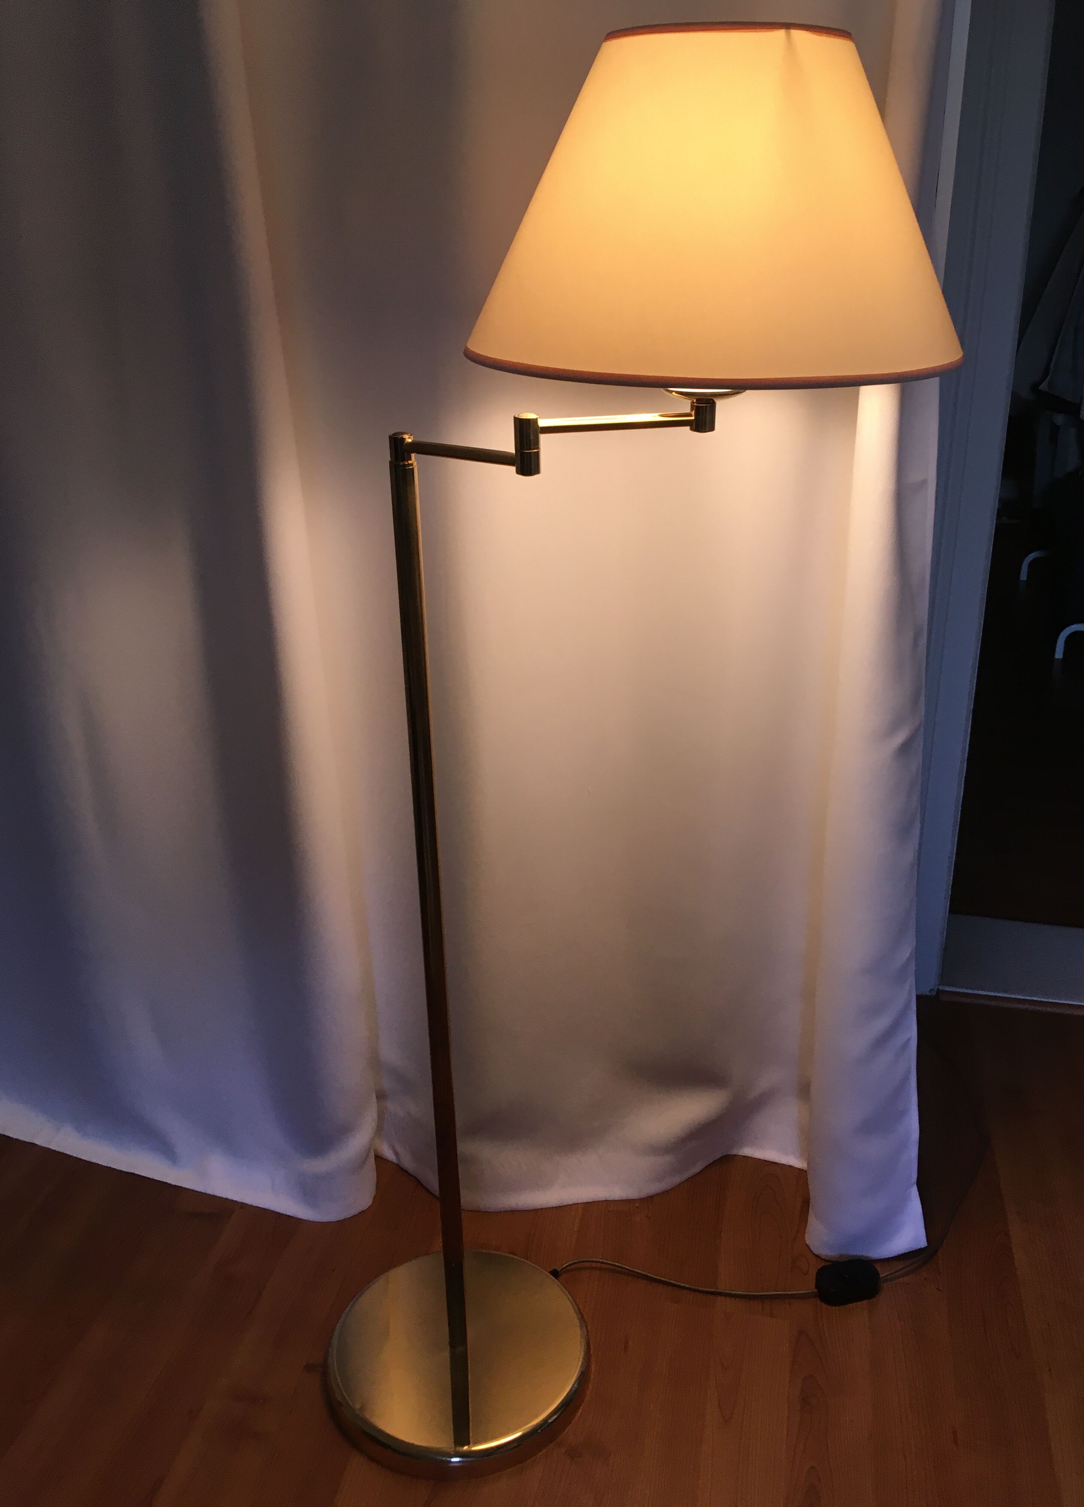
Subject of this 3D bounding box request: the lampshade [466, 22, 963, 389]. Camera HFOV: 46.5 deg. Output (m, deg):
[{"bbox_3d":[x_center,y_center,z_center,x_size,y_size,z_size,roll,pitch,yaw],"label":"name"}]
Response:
[{"bbox_3d":[0.132,-0.418,0.961,0.388,0.222,0.388,-1,23,0],"label":"lampshade"}]

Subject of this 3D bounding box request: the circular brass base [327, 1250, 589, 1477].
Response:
[{"bbox_3d":[-0.095,0.706,1.493,0.312,0.033,0.312,-1,23,0],"label":"circular brass base"}]

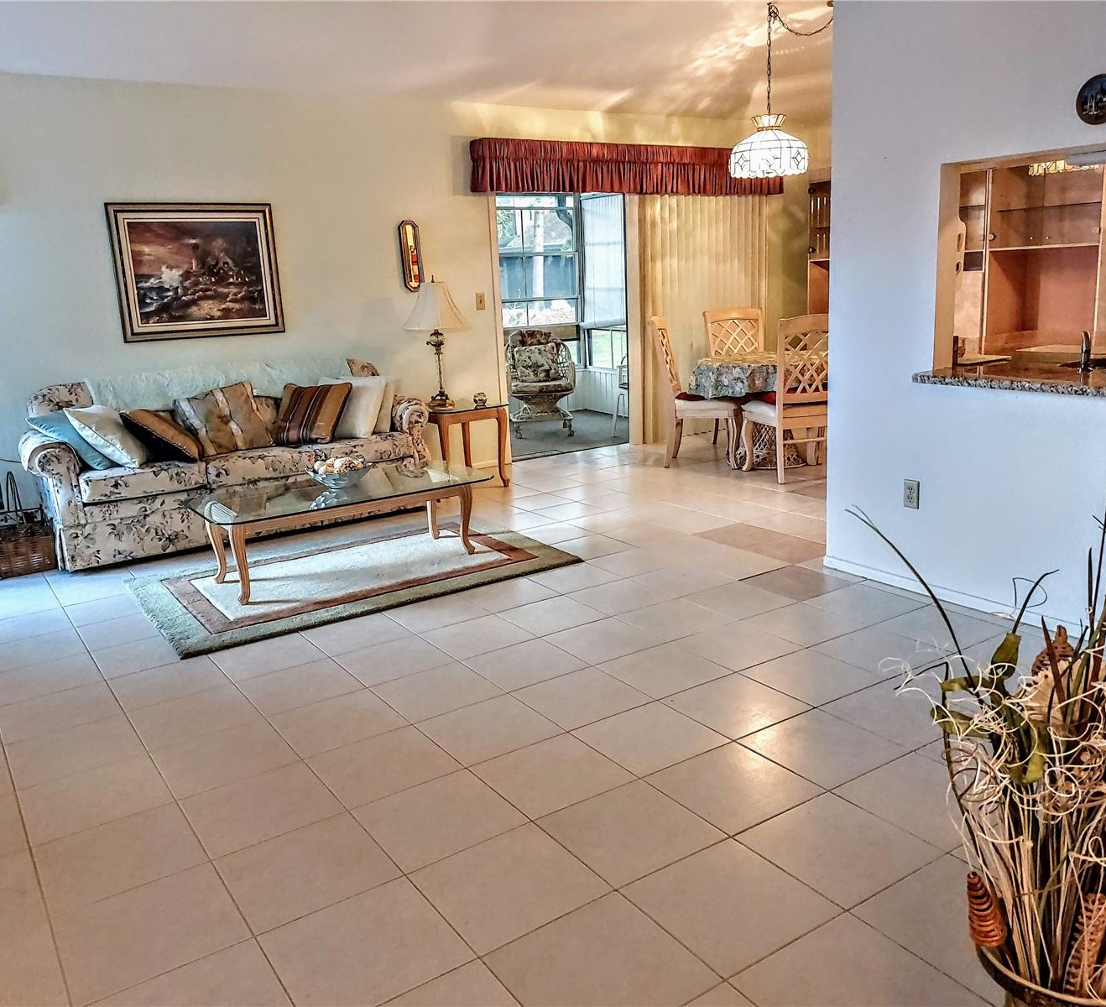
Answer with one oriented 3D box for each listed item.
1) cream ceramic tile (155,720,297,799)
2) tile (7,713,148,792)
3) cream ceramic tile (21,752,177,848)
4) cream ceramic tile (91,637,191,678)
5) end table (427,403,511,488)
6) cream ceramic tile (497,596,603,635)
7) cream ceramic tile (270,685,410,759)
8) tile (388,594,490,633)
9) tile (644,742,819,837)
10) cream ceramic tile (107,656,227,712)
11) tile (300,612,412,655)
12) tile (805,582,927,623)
[{"bbox_3d":[-0.952,0.732,2.689,0.333,0.010,0.333,-11,16,-33],"label":"cream ceramic tile"},{"bbox_3d":[-1.388,0.720,2.707,0.333,0.010,0.330,-11,16,-33],"label":"tile"},{"bbox_3d":[-1.197,0.771,2.439,0.332,0.010,0.327,-11,16,-33],"label":"cream ceramic tile"},{"bbox_3d":[-1.500,0.564,3.477,0.335,0.010,0.335,-11,15,-33],"label":"cream ceramic tile"},{"bbox_3d":[-0.653,-0.385,6.069,0.495,0.532,0.691,-11,16,-33],"label":"end table"},{"bbox_3d":[0.005,0.442,3.630,0.332,0.010,0.327,-11,16,-33],"label":"cream ceramic tile"},{"bbox_3d":[-0.667,0.675,2.877,0.333,0.010,0.333,-11,16,-33],"label":"cream ceramic tile"},{"bbox_3d":[-0.466,0.442,3.719,0.333,0.010,0.330,-11,16,-33],"label":"tile"},{"bbox_3d":[0.469,0.724,2.396,0.335,0.010,0.335,-11,16,-33],"label":"tile"},{"bbox_3d":[-1.299,0.609,3.158,0.333,0.010,0.330,-11,16,-33],"label":"cream ceramic tile"},{"bbox_3d":[-0.755,0.505,3.564,0.335,0.010,0.335,-11,16,-33],"label":"tile"},{"bbox_3d":[1.219,0.397,3.669,0.335,0.010,0.335,-11,15,-33],"label":"tile"}]

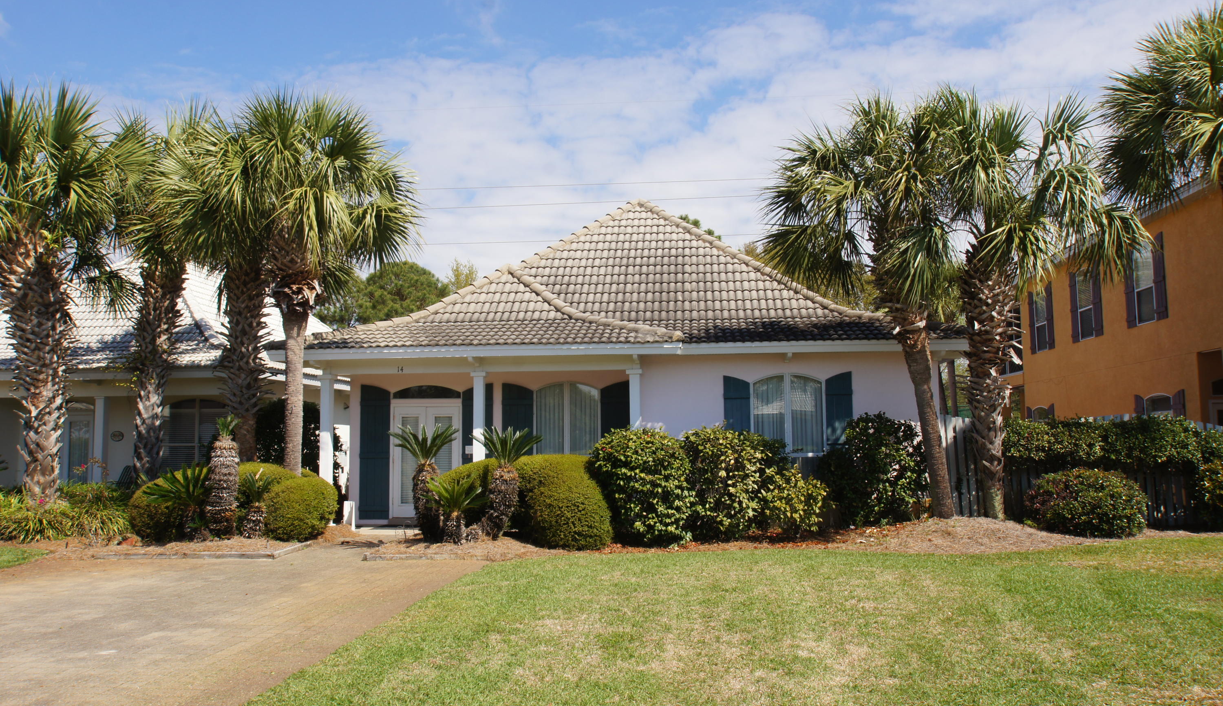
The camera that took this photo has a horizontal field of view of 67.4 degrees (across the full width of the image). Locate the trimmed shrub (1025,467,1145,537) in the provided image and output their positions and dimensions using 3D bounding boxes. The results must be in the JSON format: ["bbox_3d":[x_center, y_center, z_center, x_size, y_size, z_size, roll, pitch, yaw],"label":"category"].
[{"bbox_3d":[7.646,2.380,14.786,1.957,1.036,1.500,-1,-5,5],"label":"trimmed shrub"}]

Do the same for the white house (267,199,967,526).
[{"bbox_3d":[0.555,0.016,21.632,11.800,7.270,13.000,-1,-5,5],"label":"white house"}]

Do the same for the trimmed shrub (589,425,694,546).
[{"bbox_3d":[0.454,2.059,14.520,1.700,1.765,1.500,-1,-5,5],"label":"trimmed shrub"}]

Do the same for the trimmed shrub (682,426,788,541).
[{"bbox_3d":[1.833,1.935,13.625,1.577,1.690,1.450,0,-6,0],"label":"trimmed shrub"}]

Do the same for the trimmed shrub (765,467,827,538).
[{"bbox_3d":[2.720,2.195,13.549,0.961,1.034,0.950,0,-6,0],"label":"trimmed shrub"}]

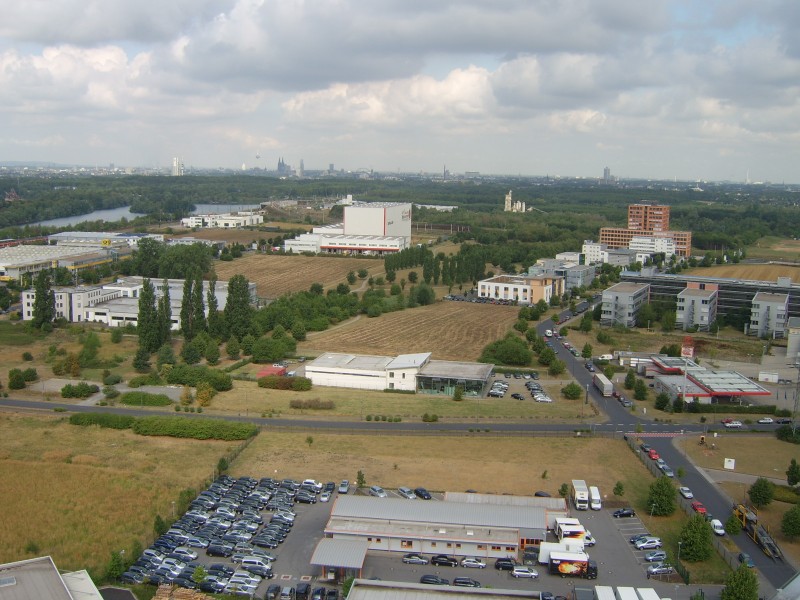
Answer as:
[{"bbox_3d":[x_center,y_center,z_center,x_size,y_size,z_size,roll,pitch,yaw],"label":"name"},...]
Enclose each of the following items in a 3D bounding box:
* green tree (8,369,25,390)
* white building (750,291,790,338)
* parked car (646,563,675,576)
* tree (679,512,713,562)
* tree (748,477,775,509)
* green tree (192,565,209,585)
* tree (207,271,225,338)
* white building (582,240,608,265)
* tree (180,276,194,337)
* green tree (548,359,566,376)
[{"bbox_3d":[-116.531,23.971,217.970,4.870,5.530,4.870,1,10,0],"label":"green tree"},{"bbox_3d":[157.588,6.477,305.128,12.300,14.800,25.000,7,12,28],"label":"white building"},{"bbox_3d":[45.309,46.733,124.643,4.350,1.470,1.780,0,10,-9],"label":"parked car"},{"bbox_3d":[52.635,42.412,127.399,5.716,9.297,5.716,1,10,0],"label":"tree"},{"bbox_3d":[75.118,40.211,149.099,4.770,6.831,4.770,1,10,0],"label":"tree"},{"bbox_3d":[-32.362,45.094,116.503,2.600,4.000,2.600,1,10,0],"label":"green tree"},{"bbox_3d":[-73.609,2.002,284.689,5.580,27.301,5.580,1,10,0],"label":"tree"},{"bbox_3d":[145.599,-34.732,535.329,16.000,15.500,16.000,5,11,18],"label":"white building"},{"bbox_3d":[-78.678,2.916,264.132,5.200,24.300,5.200,1,10,0],"label":"tree"},{"bbox_3d":[52.124,22.223,236.765,5.600,6.000,5.600,1,10,0],"label":"green tree"}]

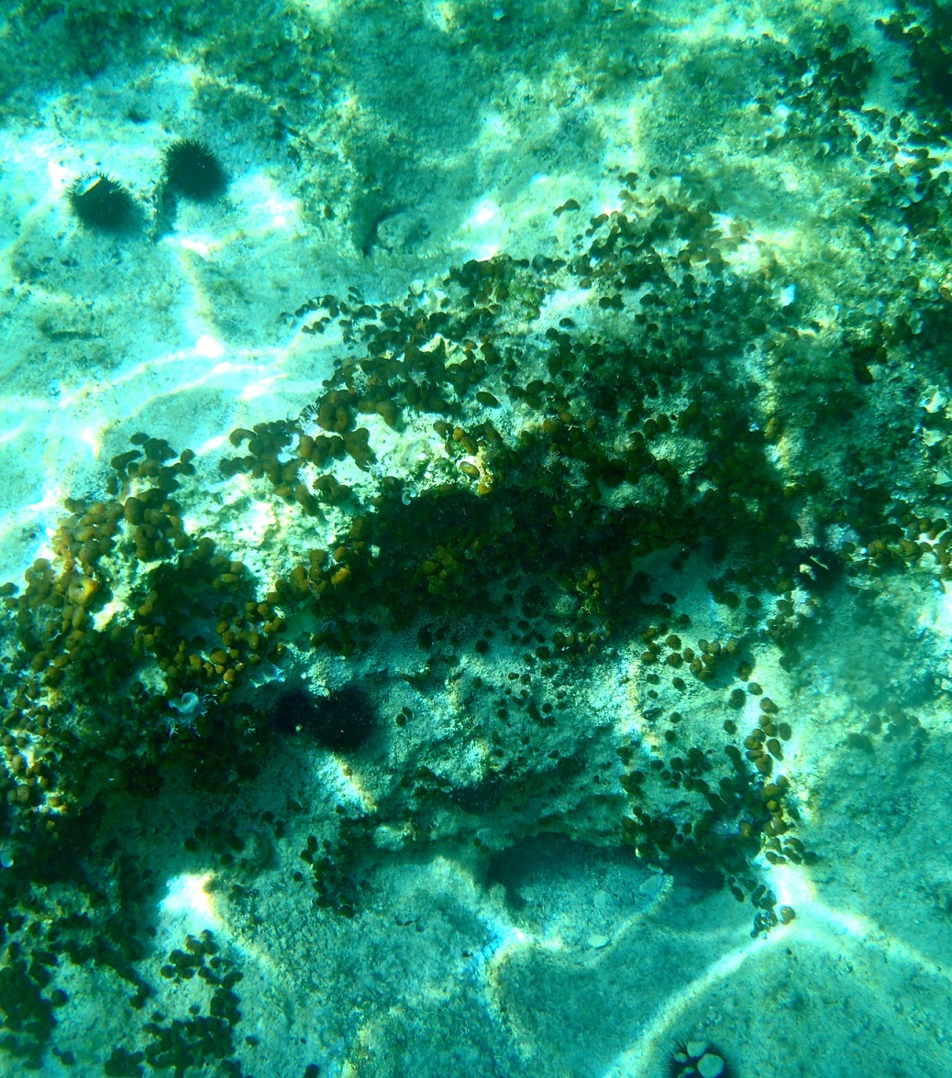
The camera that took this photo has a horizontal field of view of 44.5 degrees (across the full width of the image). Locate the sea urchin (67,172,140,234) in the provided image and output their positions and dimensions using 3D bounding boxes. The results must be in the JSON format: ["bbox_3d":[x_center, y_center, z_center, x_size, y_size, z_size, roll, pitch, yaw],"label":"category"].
[{"bbox_3d":[-0.568,-0.515,1.780,0.105,0.060,0.100,0,63,0],"label":"sea urchin"}]

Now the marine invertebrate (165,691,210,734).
[{"bbox_3d":[-0.377,0.227,1.520,0.056,0.042,0.052,0,63,0],"label":"marine invertebrate"}]

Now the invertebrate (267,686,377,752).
[{"bbox_3d":[-0.200,0.236,1.530,0.142,0.060,0.088,0,63,0],"label":"invertebrate"}]

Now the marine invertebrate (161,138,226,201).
[{"bbox_3d":[-0.436,-0.573,1.800,0.097,0.060,0.097,0,63,0],"label":"marine invertebrate"}]

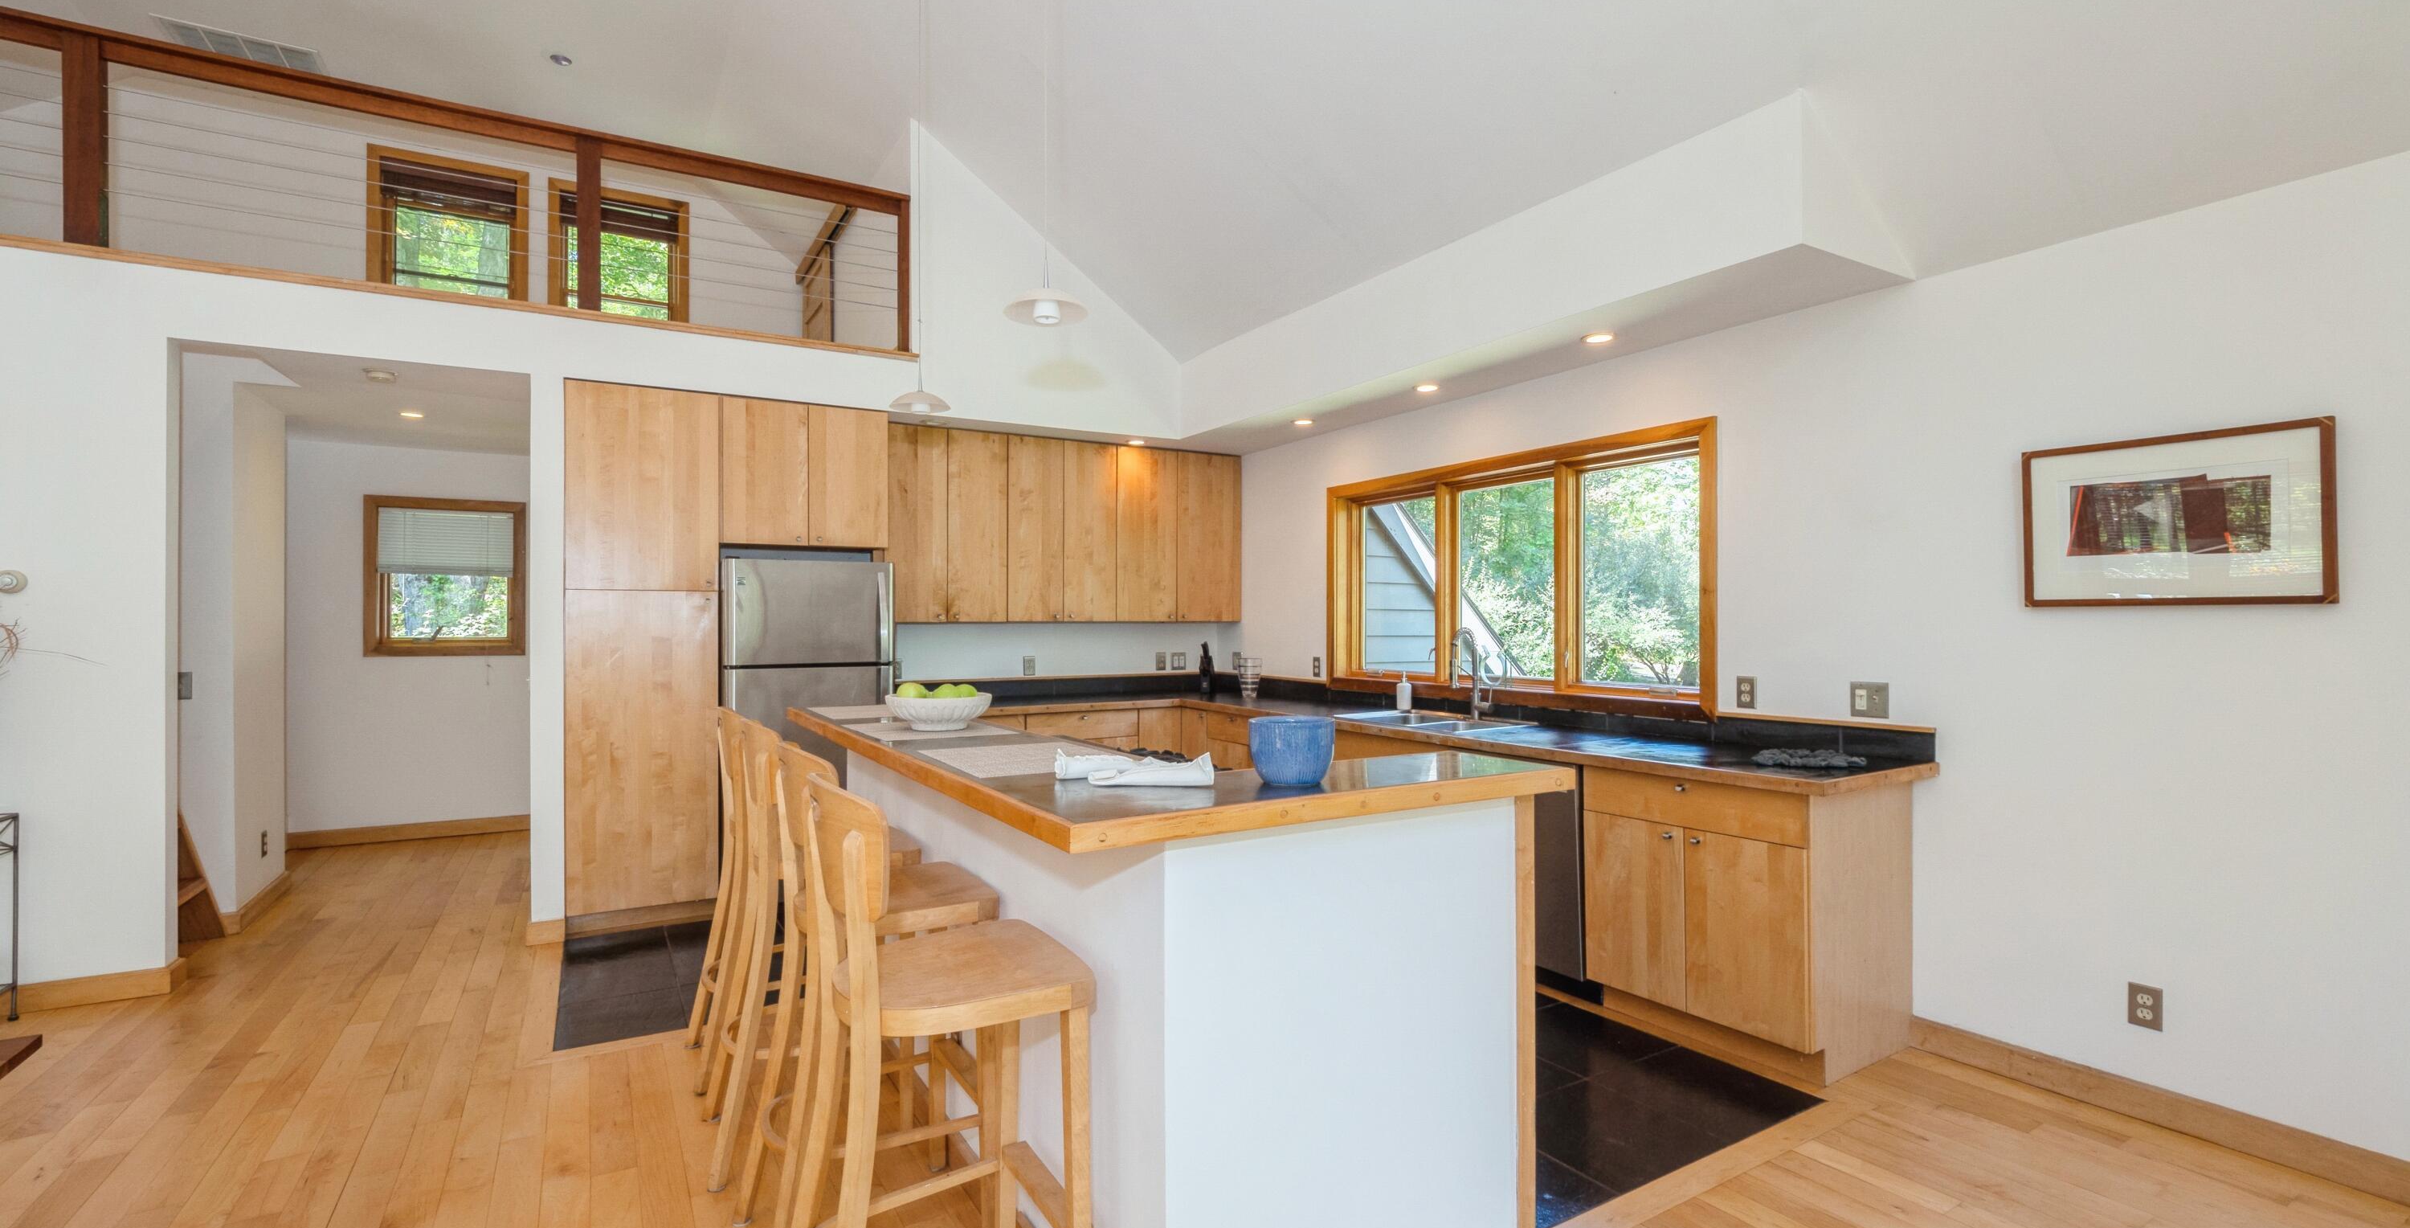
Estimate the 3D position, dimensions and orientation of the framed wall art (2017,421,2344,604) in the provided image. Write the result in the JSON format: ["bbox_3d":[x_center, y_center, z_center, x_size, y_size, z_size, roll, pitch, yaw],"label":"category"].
[{"bbox_3d":[2.578,-0.250,2.621,0.032,0.454,0.613,0,-1,-32],"label":"framed wall art"}]

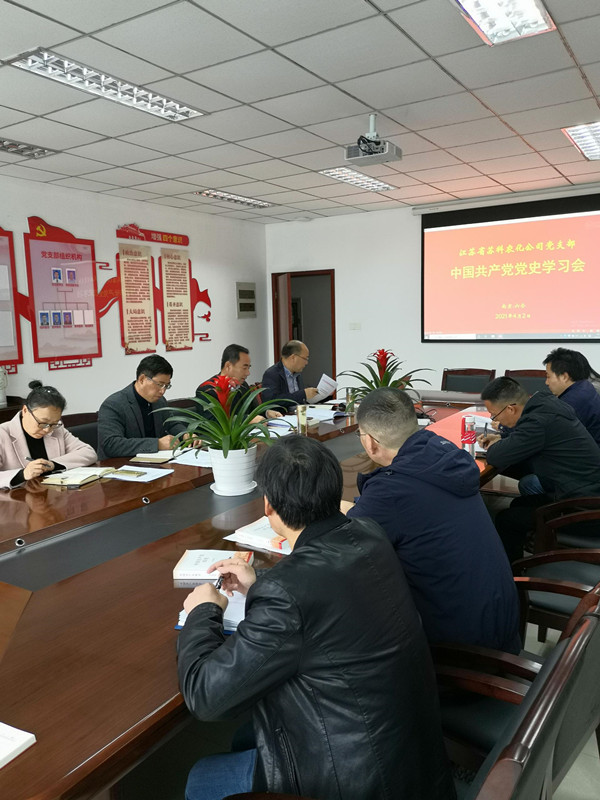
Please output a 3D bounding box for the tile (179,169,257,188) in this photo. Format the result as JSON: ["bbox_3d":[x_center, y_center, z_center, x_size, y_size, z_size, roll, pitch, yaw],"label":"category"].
[{"bbox_3d":[-0.789,-2.091,5.896,0.600,0.020,0.600,3,9,32],"label":"tile"}]

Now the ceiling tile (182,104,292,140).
[{"bbox_3d":[-0.421,-1.873,4.234,0.600,0.020,0.600,3,9,32],"label":"ceiling tile"}]

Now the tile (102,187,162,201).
[{"bbox_3d":[-1.712,-2.154,6.481,0.396,0.020,0.600,4,9,32],"label":"tile"}]

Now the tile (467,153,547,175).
[{"bbox_3d":[1.881,-2.127,5.605,0.600,0.020,0.600,4,9,32],"label":"tile"}]

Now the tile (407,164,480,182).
[{"bbox_3d":[1.376,-2.158,5.927,0.600,0.020,0.600,4,9,32],"label":"tile"}]

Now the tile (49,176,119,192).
[{"bbox_3d":[-2.040,-2.064,5.981,0.391,0.020,0.595,3,9,32],"label":"tile"}]

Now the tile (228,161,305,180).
[{"bbox_3d":[-0.285,-2.060,5.580,0.595,0.020,0.595,3,9,32],"label":"tile"}]

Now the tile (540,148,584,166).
[{"bbox_3d":[2.264,-2.098,5.351,0.295,0.020,0.595,3,9,32],"label":"tile"}]

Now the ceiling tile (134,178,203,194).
[{"bbox_3d":[-1.300,-2.122,6.220,0.600,0.020,0.600,3,9,32],"label":"ceiling tile"}]

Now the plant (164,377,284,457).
[{"bbox_3d":[-0.319,0.072,2.763,0.590,0.330,0.590,-2,8,0],"label":"plant"}]

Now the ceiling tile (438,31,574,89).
[{"bbox_3d":[1.093,-1.782,3.275,0.600,0.020,0.600,3,9,32],"label":"ceiling tile"}]

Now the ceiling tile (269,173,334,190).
[{"bbox_3d":[0.046,-2.135,6.059,0.595,0.020,0.595,3,9,32],"label":"ceiling tile"}]

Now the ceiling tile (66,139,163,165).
[{"bbox_3d":[-1.432,-1.943,4.892,0.600,0.020,0.600,4,9,32],"label":"ceiling tile"}]

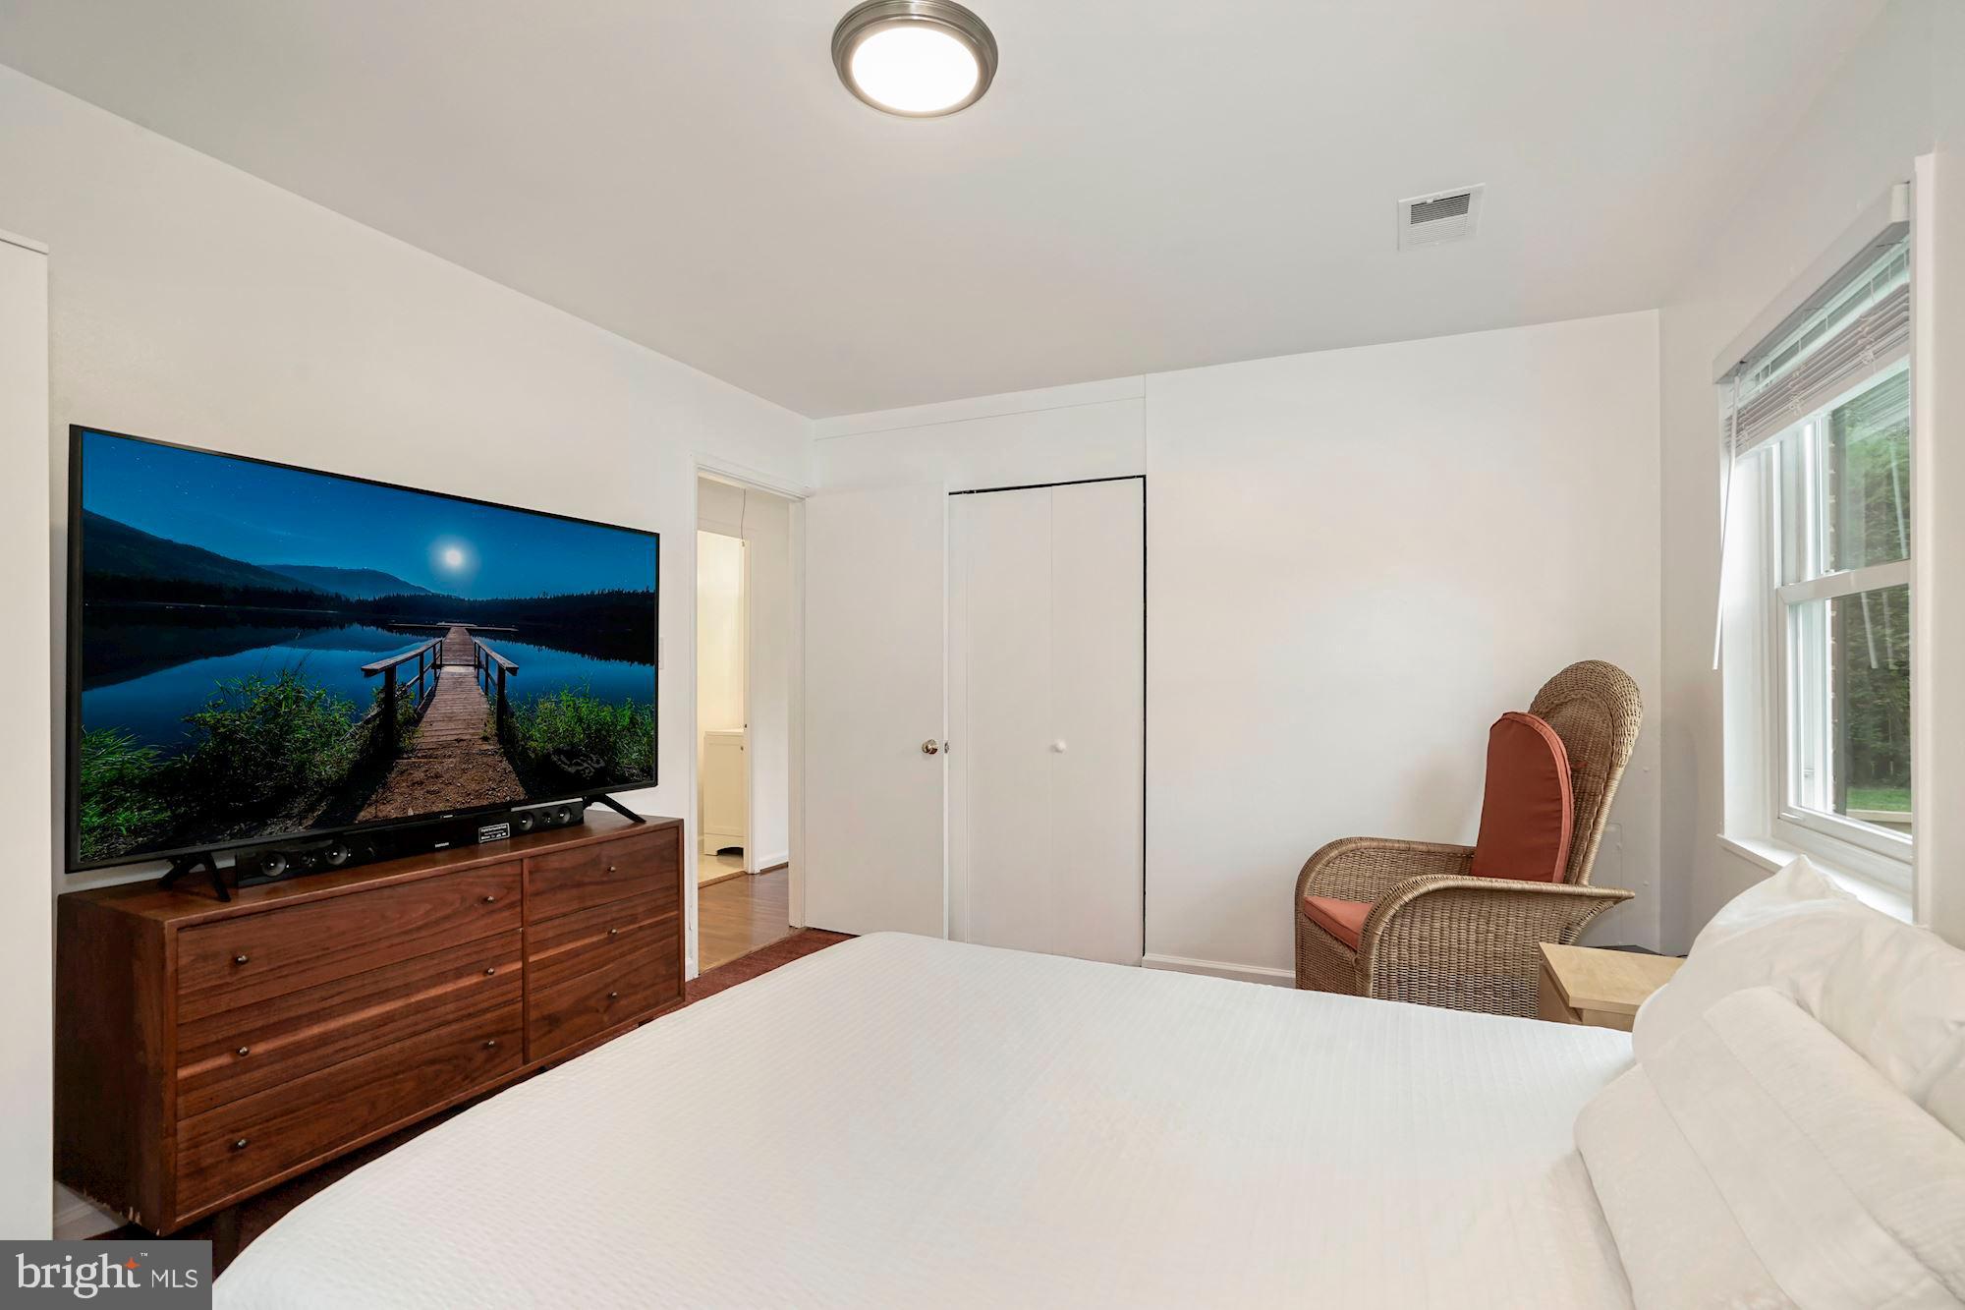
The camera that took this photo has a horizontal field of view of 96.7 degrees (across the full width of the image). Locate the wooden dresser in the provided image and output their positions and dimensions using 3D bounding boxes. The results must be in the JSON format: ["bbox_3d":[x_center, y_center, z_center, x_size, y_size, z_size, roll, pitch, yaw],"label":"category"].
[{"bbox_3d":[-1.447,0.869,2.313,0.430,0.710,1.300,0,-1,26],"label":"wooden dresser"}]

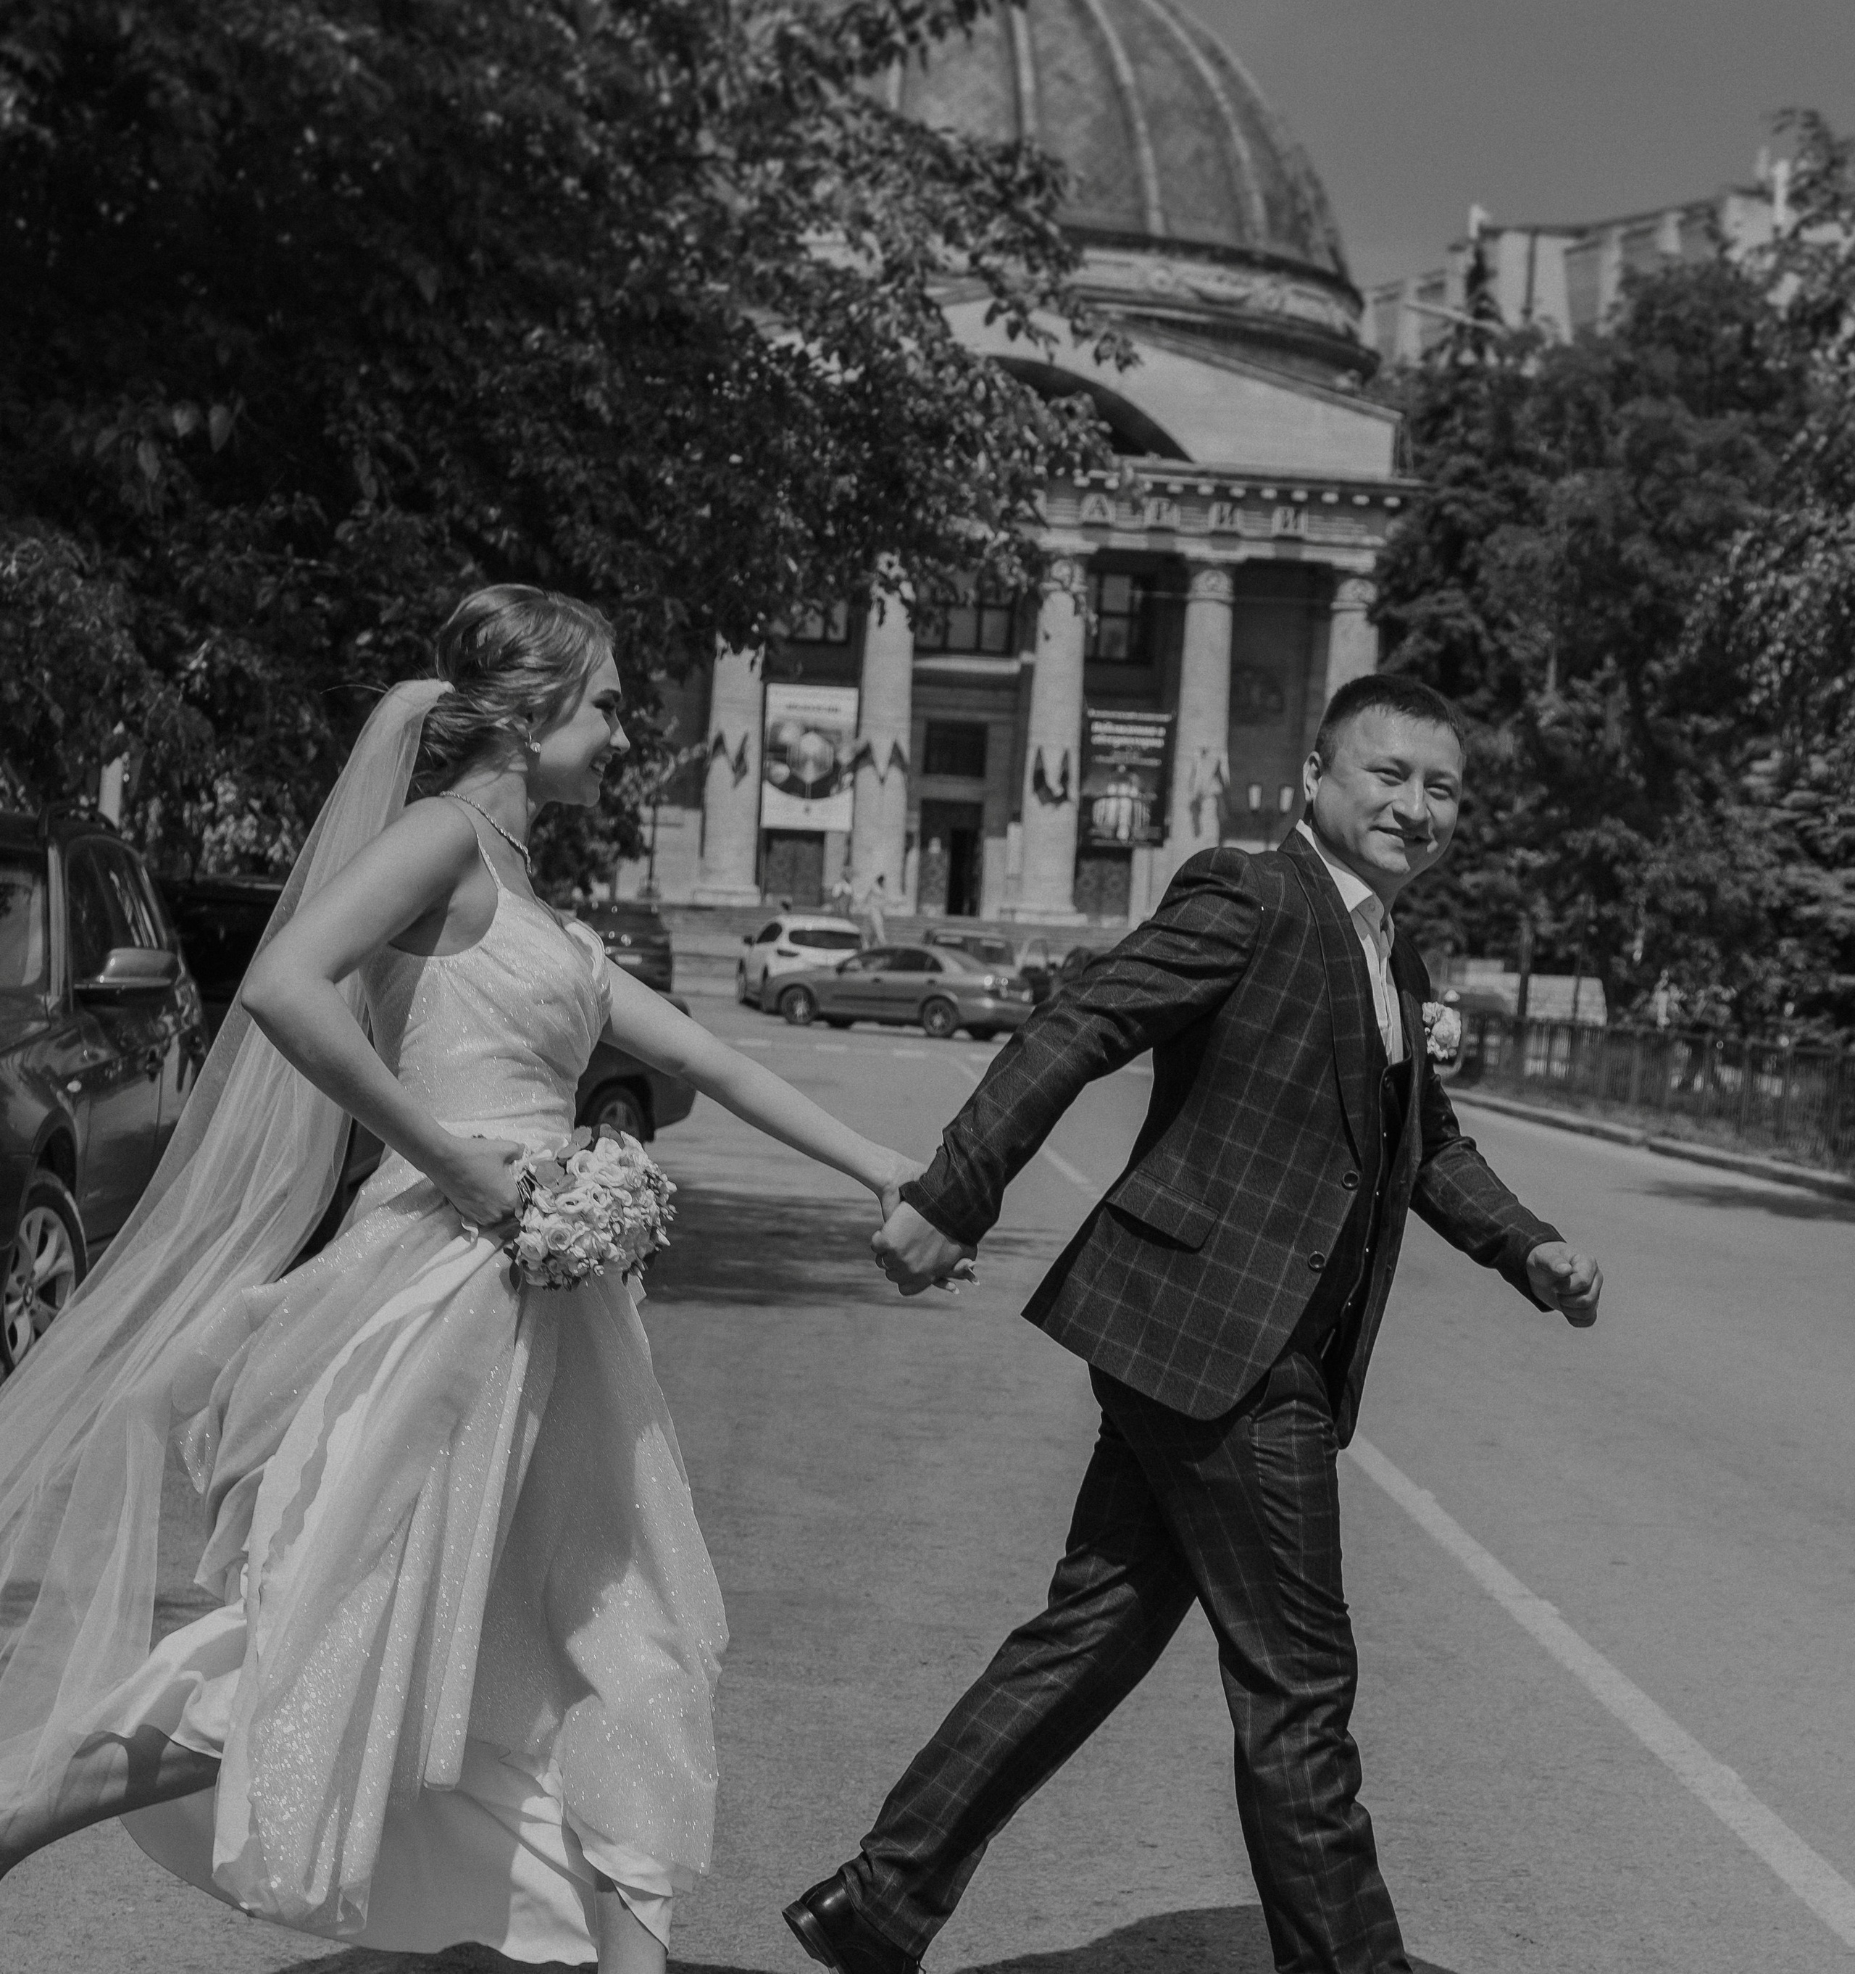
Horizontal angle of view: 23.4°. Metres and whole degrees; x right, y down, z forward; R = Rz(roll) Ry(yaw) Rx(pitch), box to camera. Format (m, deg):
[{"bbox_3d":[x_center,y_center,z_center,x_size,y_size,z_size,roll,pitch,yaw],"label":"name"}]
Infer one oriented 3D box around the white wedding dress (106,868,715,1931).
[{"bbox_3d":[-0.559,0.459,5.020,0.600,1.240,0.540,3,0,16],"label":"white wedding dress"}]

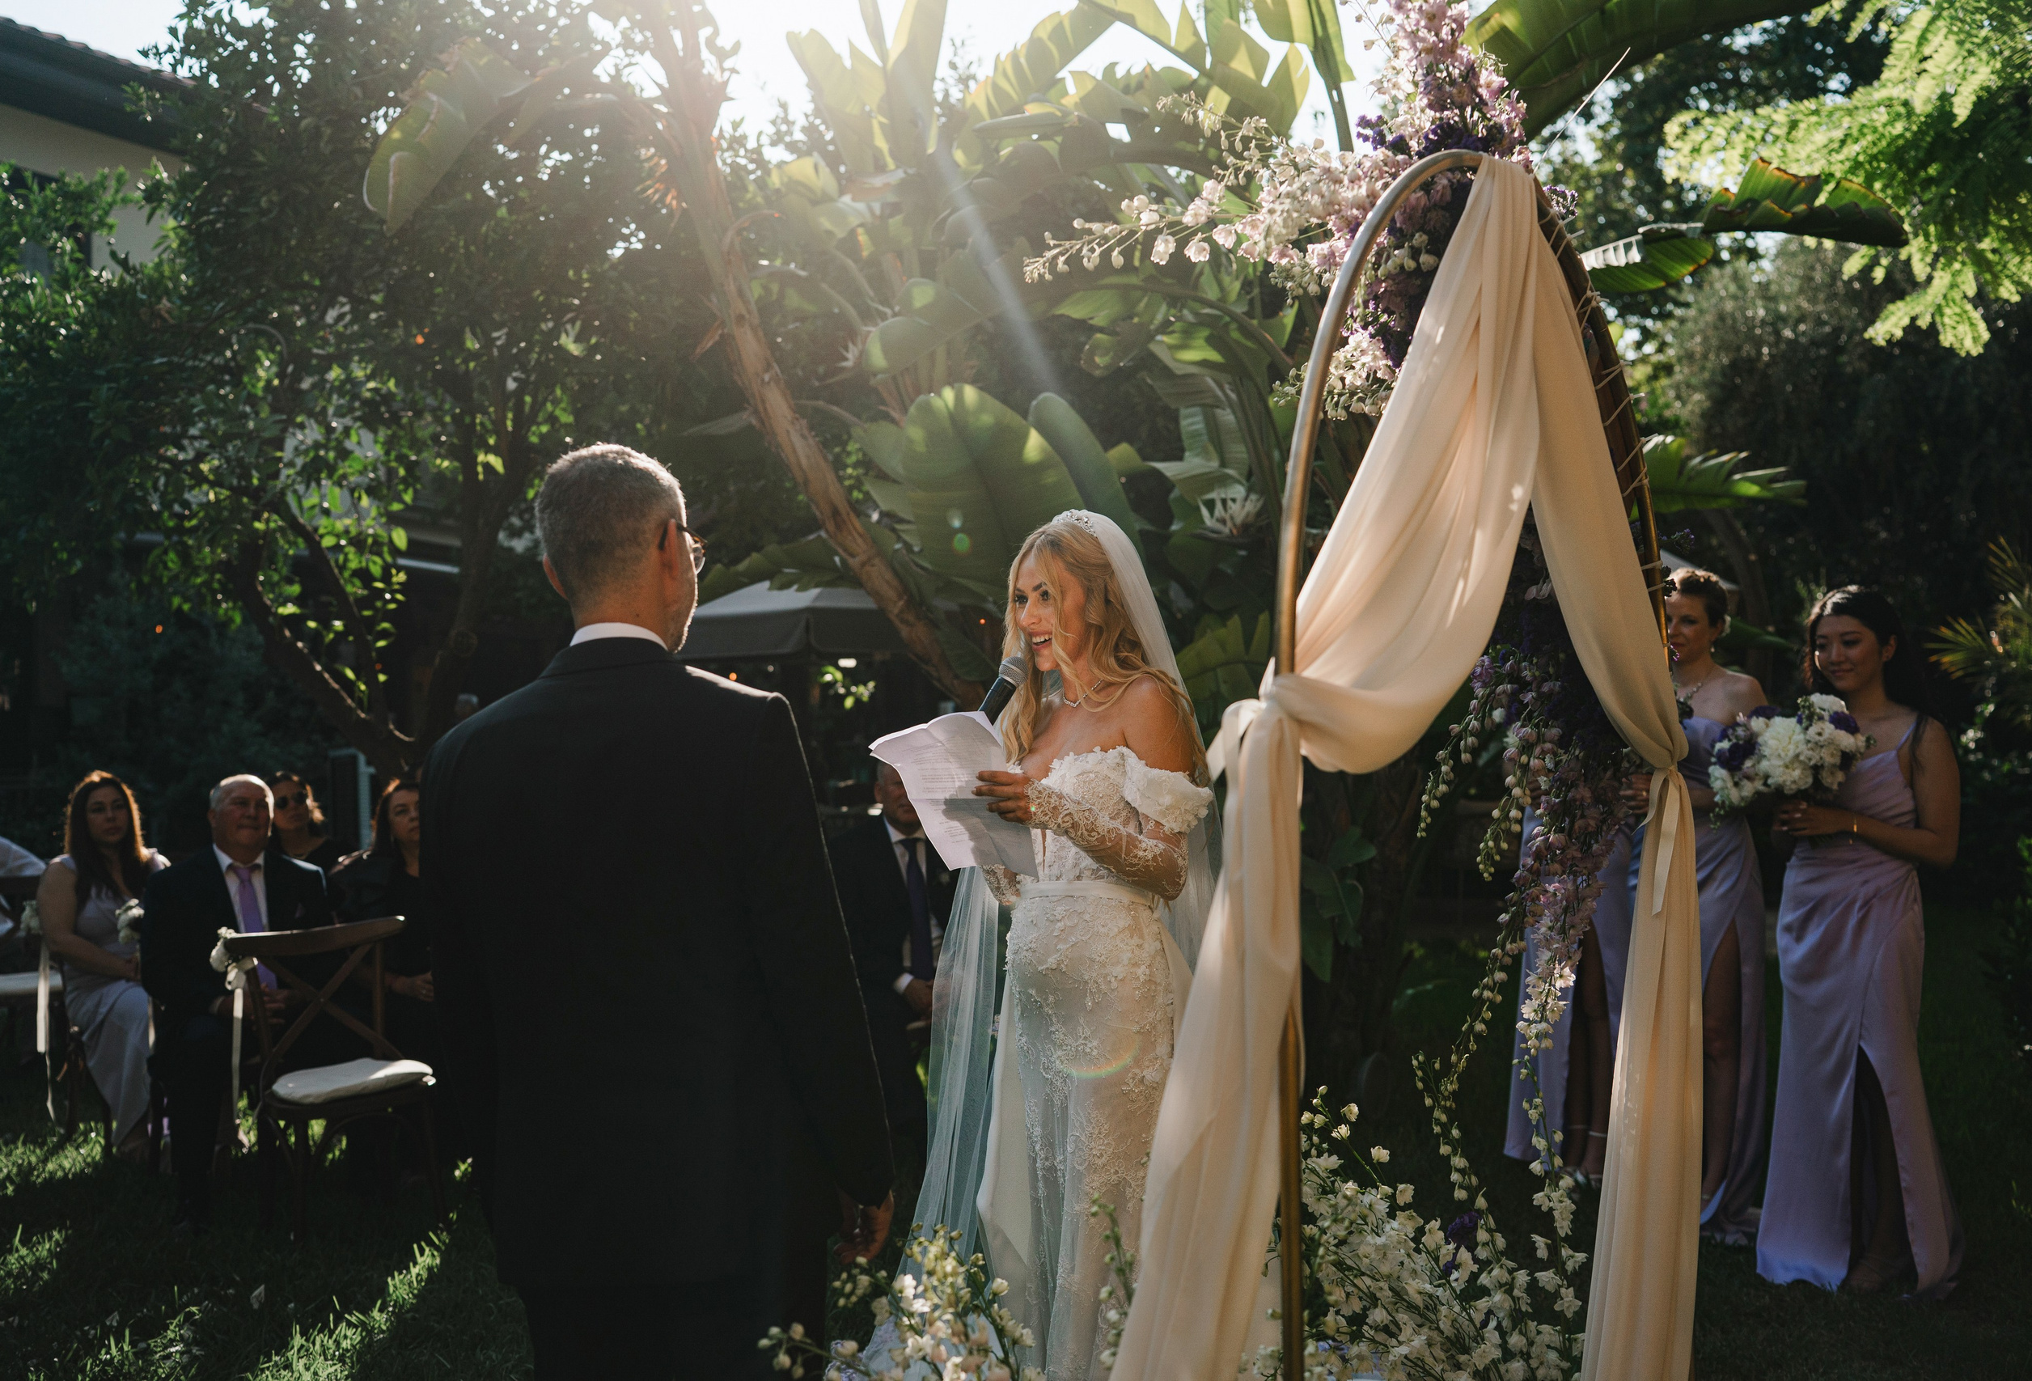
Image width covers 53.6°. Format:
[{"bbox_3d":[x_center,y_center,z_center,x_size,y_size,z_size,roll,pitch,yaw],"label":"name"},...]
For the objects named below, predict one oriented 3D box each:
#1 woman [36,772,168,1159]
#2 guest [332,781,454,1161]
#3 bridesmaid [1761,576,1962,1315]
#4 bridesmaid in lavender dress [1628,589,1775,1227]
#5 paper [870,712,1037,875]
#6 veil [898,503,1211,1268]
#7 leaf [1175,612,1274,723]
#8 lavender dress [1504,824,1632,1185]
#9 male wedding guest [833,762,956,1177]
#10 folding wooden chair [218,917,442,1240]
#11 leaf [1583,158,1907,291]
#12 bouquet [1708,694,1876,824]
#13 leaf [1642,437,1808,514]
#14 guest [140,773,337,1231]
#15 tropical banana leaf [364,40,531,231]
[{"bbox_3d":[-2.950,0.910,6.550,0.460,1.230,0.720,0,0,-43],"label":"woman"},{"bbox_3d":[-1.815,0.840,5.950,0.520,1.200,0.750,-2,2,-30],"label":"guest"},{"bbox_3d":[2.050,0.610,4.880,0.430,1.730,0.350,-1,0,41],"label":"bridesmaid"},{"bbox_3d":[1.766,0.545,5.200,0.500,1.710,0.450,0,3,37],"label":"bridesmaid in lavender dress"},{"bbox_3d":[-0.085,0.138,2.740,0.200,0.260,0.060,0,45,48],"label":"paper"},{"bbox_3d":[0.062,0.439,3.450,0.580,1.500,0.480,1,3,45],"label":"veil"},{"bbox_3d":[0.676,-0.076,6.500,0.500,0.400,0.250,-1,2,6],"label":"leaf"},{"bbox_3d":[1.583,0.544,5.750,0.500,1.660,0.450,0,3,37],"label":"lavender dress"},{"bbox_3d":[-0.360,0.870,6.330,0.560,1.280,0.780,-1,0,-6],"label":"male wedding guest"},{"bbox_3d":[-1.850,1.065,5.450,0.460,0.880,0.500,0,0,-37],"label":"folding wooden chair"},{"bbox_3d":[1.980,-1.300,5.600,1.000,0.350,0.400,-1,0,-9],"label":"leaf"},{"bbox_3d":[1.773,0.164,4.600,0.360,0.310,0.300,0,2,30],"label":"bouquet"},{"bbox_3d":[2.030,-0.665,6.200,0.850,0.280,0.420,-1,0,-9],"label":"leaf"},{"bbox_3d":[-2.210,0.880,5.850,0.580,1.280,0.780,0,0,-33],"label":"guest"},{"bbox_3d":[-1.972,-1.925,7.000,0.420,0.800,0.300,46,-9,-16],"label":"tropical banana leaf"}]

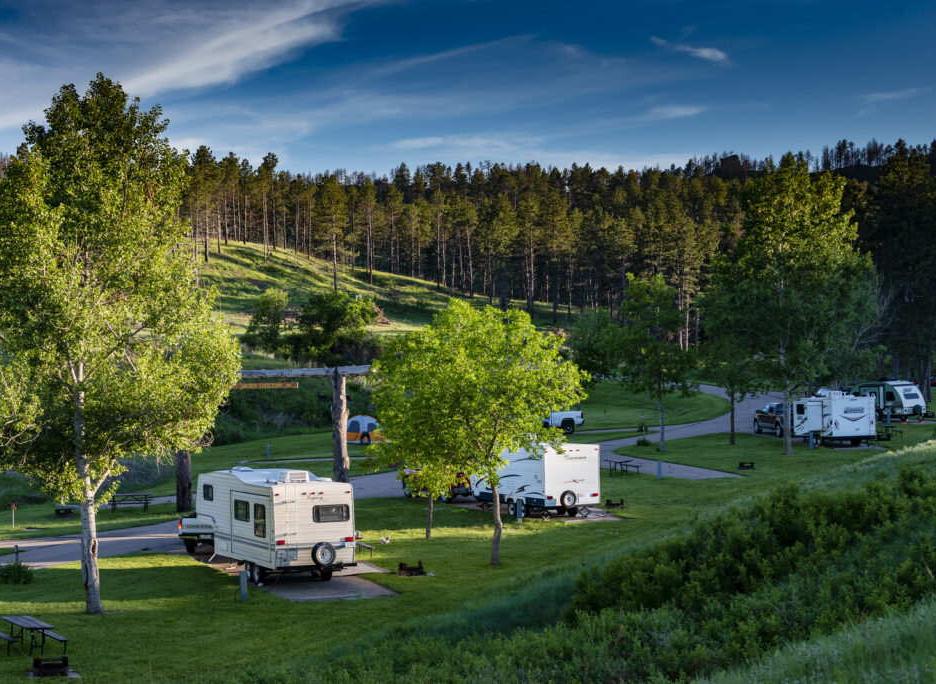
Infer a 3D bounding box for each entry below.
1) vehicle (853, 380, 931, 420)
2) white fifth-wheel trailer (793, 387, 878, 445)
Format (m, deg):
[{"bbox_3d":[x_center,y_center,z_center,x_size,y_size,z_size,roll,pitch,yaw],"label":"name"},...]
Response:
[{"bbox_3d":[28.254,4.047,134.864,2.300,2.800,5.700,-1,-1,-33],"label":"vehicle"},{"bbox_3d":[20.756,4.321,114.520,2.850,3.000,7.300,-1,-1,-9],"label":"white fifth-wheel trailer"}]

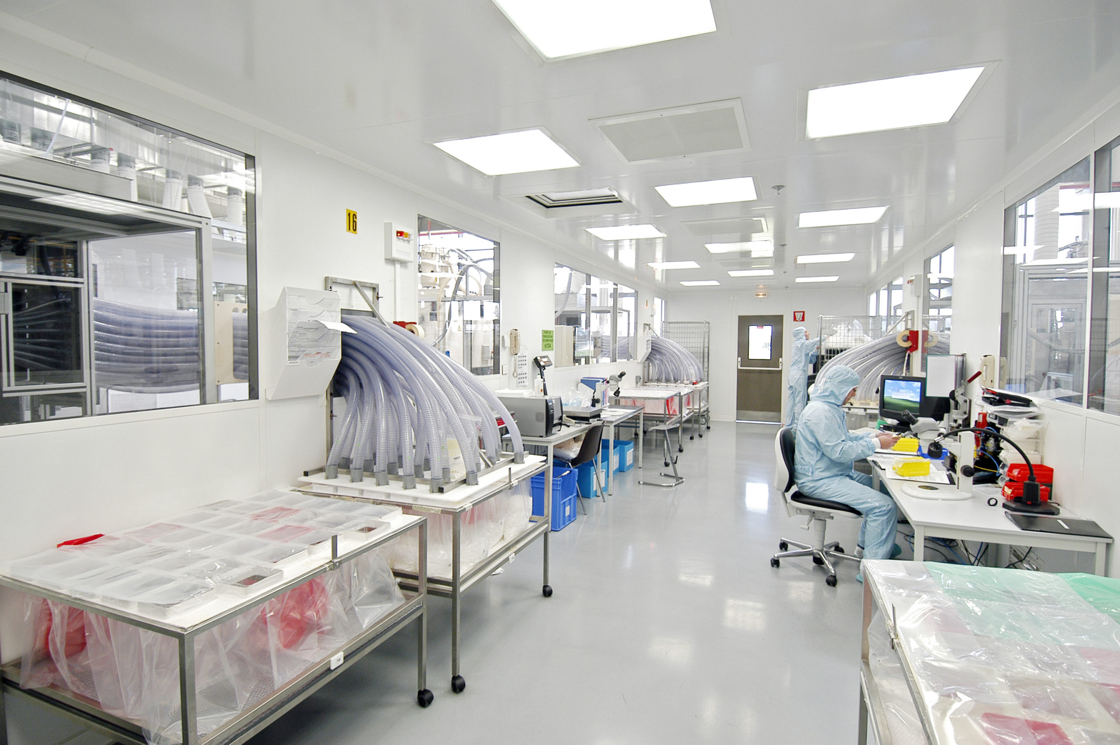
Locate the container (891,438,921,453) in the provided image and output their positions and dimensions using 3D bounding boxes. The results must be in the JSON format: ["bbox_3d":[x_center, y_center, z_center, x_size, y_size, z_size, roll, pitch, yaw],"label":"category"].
[{"bbox_3d":[2.536,0.532,4.114,0.160,0.085,0.115,2,3,22],"label":"container"}]

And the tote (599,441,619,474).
[{"bbox_3d":[0.440,1.018,6.475,0.431,0.301,0.311,1,3,23],"label":"tote"}]

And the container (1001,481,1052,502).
[{"bbox_3d":[2.241,0.572,2.700,0.166,0.077,0.108,1,3,23],"label":"container"}]

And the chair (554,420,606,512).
[{"bbox_3d":[0.123,0.845,5.188,0.540,0.780,0.480,2,3,26],"label":"chair"}]

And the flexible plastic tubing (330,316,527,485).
[{"bbox_3d":[-0.757,0.099,3.014,1.010,0.810,0.940,2,3,22],"label":"flexible plastic tubing"}]

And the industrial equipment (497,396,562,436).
[{"bbox_3d":[-0.249,0.360,4.873,0.480,0.335,0.280,2,3,20],"label":"industrial equipment"}]

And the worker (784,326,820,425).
[{"bbox_3d":[4.197,0.106,9.677,0.582,1.785,0.522,1,3,11],"label":"worker"}]

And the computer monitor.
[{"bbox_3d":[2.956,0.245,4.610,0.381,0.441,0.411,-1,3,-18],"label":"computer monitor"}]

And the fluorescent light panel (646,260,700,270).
[{"bbox_3d":[1.492,-1.419,7.342,0.610,0.050,0.610,2,3,22],"label":"fluorescent light panel"}]

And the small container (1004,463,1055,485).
[{"bbox_3d":[2.268,0.489,2.706,0.166,0.080,0.108,1,3,23],"label":"small container"}]

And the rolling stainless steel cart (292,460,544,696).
[{"bbox_3d":[-0.658,0.927,2.997,0.940,0.830,1.030,2,3,22],"label":"rolling stainless steel cart"}]

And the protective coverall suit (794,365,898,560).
[{"bbox_3d":[1.922,0.611,3.776,0.670,1.320,0.540,1,3,16],"label":"protective coverall suit"}]

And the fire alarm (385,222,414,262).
[{"bbox_3d":[-1.018,-0.822,3.567,0.057,0.212,0.235,2,3,22],"label":"fire alarm"}]

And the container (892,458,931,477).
[{"bbox_3d":[2.112,0.567,3.356,0.160,0.085,0.115,1,3,5],"label":"container"}]

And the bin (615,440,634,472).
[{"bbox_3d":[0.646,1.002,6.786,0.431,0.301,0.331,1,3,23],"label":"bin"}]

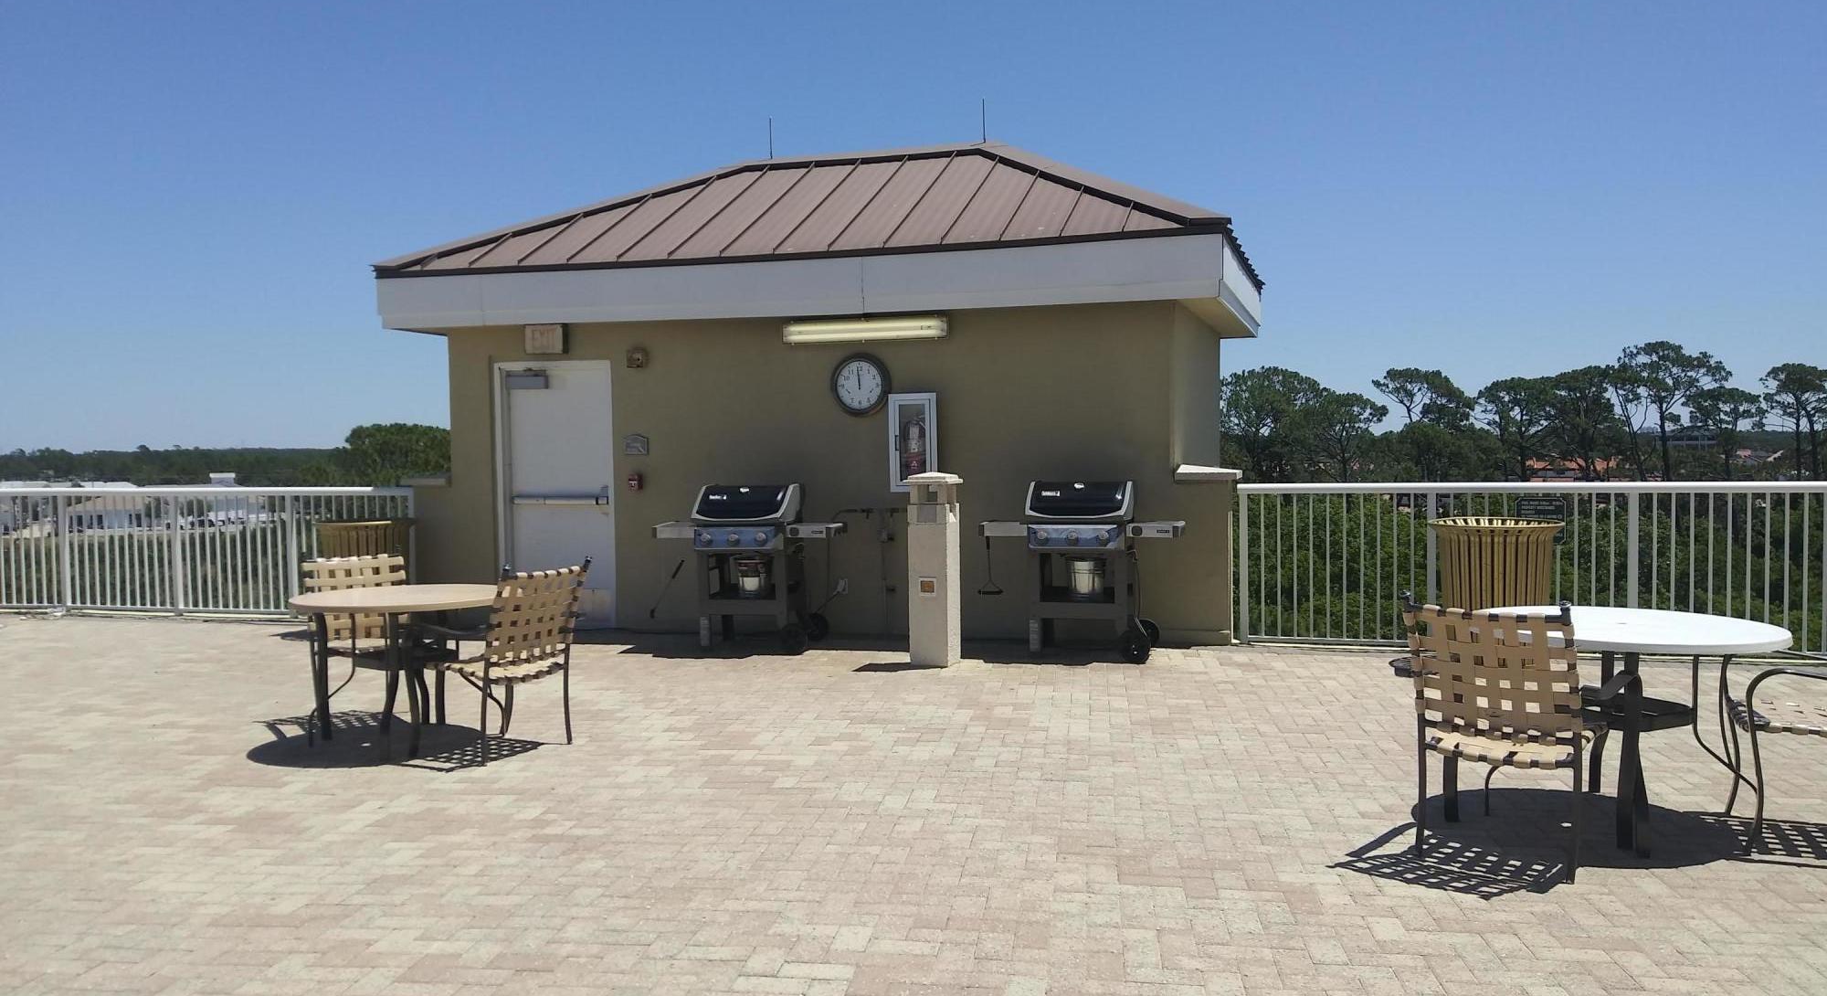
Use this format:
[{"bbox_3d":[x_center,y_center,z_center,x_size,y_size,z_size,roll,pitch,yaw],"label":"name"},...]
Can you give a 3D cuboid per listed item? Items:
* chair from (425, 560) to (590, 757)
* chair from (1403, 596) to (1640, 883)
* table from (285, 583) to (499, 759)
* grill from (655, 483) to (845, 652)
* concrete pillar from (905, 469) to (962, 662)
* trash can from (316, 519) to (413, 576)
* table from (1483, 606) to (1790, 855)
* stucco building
[{"bbox_3d":[-1.974,0.745,6.489,0.620,0.905,0.590,1,3,31],"label":"chair"},{"bbox_3d":[2.052,0.768,4.671,0.600,0.905,0.630,2,4,43],"label":"chair"},{"bbox_3d":[-2.453,0.832,6.673,1.030,0.730,1.030,0,3,17],"label":"table"},{"bbox_3d":[-1.107,0.473,9.723,1.310,1.130,0.680,0,3,16],"label":"grill"},{"bbox_3d":[0.134,0.454,8.742,0.310,1.220,0.310,0,3,19],"label":"concrete pillar"},{"bbox_3d":[-4.292,0.603,10.756,0.810,0.870,0.810,0,3,17],"label":"trash can"},{"bbox_3d":[2.613,0.830,5.045,1.030,0.730,1.030,0,3,17],"label":"table"},{"bbox_3d":[-0.455,-0.988,11.808,6.450,3.840,4.350,0,3,17],"label":"stucco building"}]

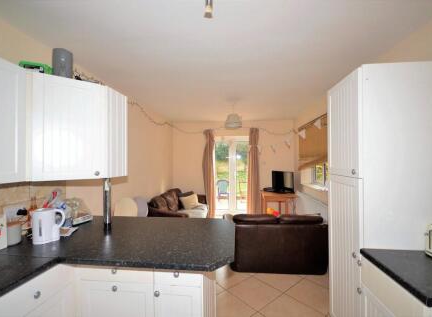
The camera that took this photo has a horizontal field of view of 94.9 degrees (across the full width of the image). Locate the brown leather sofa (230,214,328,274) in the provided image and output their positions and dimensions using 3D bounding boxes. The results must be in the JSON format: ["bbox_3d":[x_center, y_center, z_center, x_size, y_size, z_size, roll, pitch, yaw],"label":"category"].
[{"bbox_3d":[0.855,1.120,3.020,1.320,0.770,0.850,0,0,2],"label":"brown leather sofa"}]

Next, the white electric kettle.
[{"bbox_3d":[-1.175,0.467,1.405,0.195,0.225,0.148,0,0,-37],"label":"white electric kettle"}]

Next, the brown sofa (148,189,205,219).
[{"bbox_3d":[-0.740,1.120,4.220,0.840,0.770,1.380,0,0,7],"label":"brown sofa"}]

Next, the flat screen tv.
[{"bbox_3d":[1.446,0.511,4.280,0.500,0.440,0.150,0,0,38],"label":"flat screen tv"}]

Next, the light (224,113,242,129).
[{"bbox_3d":[0.285,-0.610,3.240,0.270,0.230,0.270,0,0,0],"label":"light"}]

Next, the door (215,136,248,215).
[{"bbox_3d":[0.424,0.470,4.930,1.050,2.020,0.090,0,0,7],"label":"door"}]

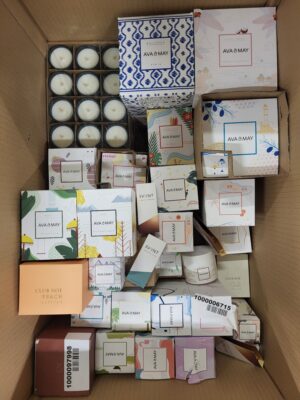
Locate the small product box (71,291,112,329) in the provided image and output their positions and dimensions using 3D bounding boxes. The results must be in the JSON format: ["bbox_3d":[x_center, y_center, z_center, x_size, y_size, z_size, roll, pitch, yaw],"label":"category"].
[{"bbox_3d":[-0.095,0.176,0.525,0.066,0.066,0.067,1,90,1],"label":"small product box"}]

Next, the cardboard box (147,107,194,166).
[{"bbox_3d":[0.039,-0.111,0.573,0.081,0.081,0.100,-3,90,1],"label":"cardboard box"}]

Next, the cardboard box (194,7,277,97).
[{"bbox_3d":[0.126,-0.217,0.504,0.119,0.137,0.121,-1,90,1],"label":"cardboard box"}]

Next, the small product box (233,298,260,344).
[{"bbox_3d":[0.175,0.232,0.580,0.042,0.100,0.042,0,90,1],"label":"small product box"}]

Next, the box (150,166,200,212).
[{"bbox_3d":[0.045,-0.020,0.566,0.079,0.098,0.079,-4,90,1],"label":"box"}]

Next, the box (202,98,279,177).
[{"bbox_3d":[0.143,-0.096,0.531,0.119,0.125,0.119,-2,90,1],"label":"box"}]

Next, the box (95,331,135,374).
[{"bbox_3d":[-0.058,0.259,0.536,0.065,0.066,0.066,0,90,1],"label":"box"}]

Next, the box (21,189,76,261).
[{"bbox_3d":[-0.142,0.036,0.466,0.079,0.079,0.097,-1,90,1],"label":"box"}]

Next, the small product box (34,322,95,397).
[{"bbox_3d":[-0.132,0.254,0.499,0.083,0.088,0.088,0,90,1],"label":"small product box"}]

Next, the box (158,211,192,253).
[{"bbox_3d":[0.041,0.052,0.528,0.064,0.072,0.065,0,90,1],"label":"box"}]

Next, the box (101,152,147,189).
[{"bbox_3d":[-0.047,-0.043,0.596,0.081,0.092,0.081,1,90,1],"label":"box"}]

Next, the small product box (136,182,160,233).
[{"bbox_3d":[-0.003,0.014,0.484,0.031,0.020,0.079,-4,90,1],"label":"small product box"}]

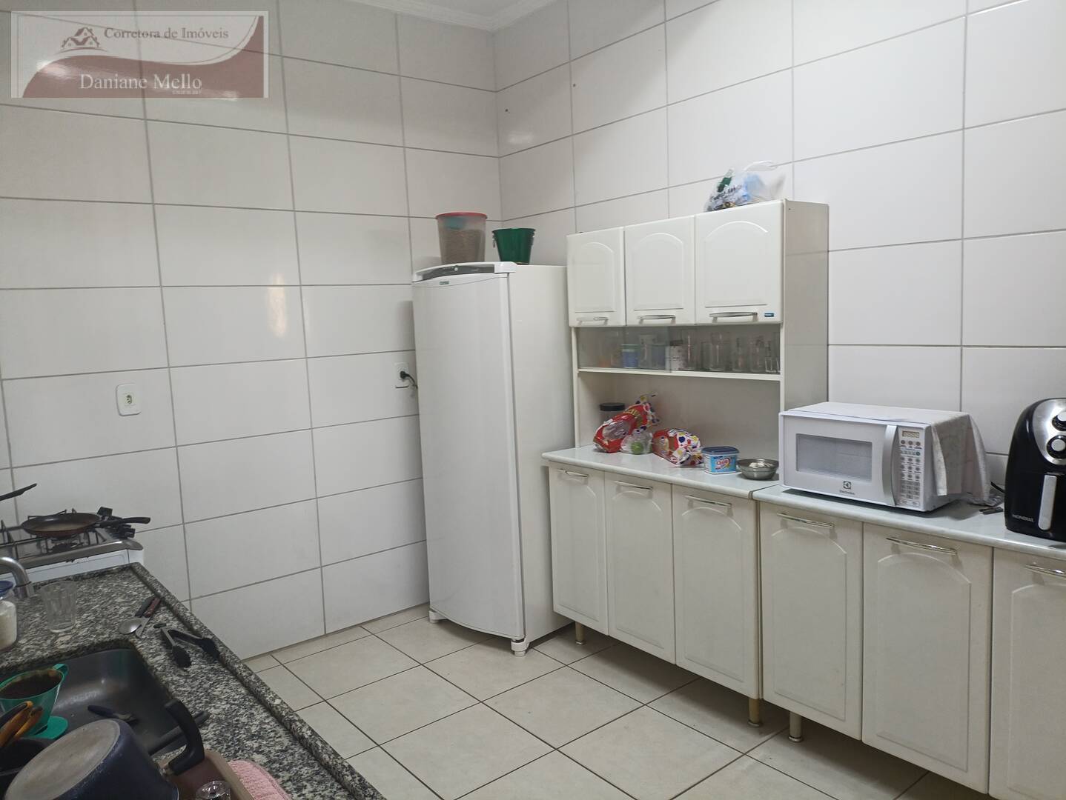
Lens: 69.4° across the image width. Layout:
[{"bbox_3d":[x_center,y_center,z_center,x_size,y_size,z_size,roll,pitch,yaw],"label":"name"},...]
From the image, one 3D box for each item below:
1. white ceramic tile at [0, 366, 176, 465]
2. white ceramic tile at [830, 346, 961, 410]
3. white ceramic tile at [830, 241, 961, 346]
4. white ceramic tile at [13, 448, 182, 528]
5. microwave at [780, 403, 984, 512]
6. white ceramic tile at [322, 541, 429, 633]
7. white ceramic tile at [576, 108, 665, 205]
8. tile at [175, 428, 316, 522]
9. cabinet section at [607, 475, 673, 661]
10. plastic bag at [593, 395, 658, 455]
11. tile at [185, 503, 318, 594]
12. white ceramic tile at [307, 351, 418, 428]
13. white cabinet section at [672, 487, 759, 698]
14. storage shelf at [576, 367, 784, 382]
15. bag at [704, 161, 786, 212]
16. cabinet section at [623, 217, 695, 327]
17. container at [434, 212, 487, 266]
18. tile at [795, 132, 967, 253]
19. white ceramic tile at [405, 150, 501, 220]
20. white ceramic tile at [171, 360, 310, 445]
[{"bbox_3d":[-1.704,0.060,2.993,0.567,0.324,0.010,-7,8,-37],"label":"white ceramic tile"},{"bbox_3d":[1.145,-0.021,2.614,0.012,0.322,0.573,-8,8,-38],"label":"white ceramic tile"},{"bbox_3d":[1.142,-0.348,2.600,0.010,0.324,0.570,-8,8,-39],"label":"white ceramic tile"},{"bbox_3d":[-1.693,0.385,3.032,0.570,0.324,0.010,-7,8,-37],"label":"white ceramic tile"},{"bbox_3d":[1.047,0.170,2.394,0.300,0.262,0.469,-7,8,-36],"label":"microwave"},{"bbox_3d":[-0.757,0.917,3.787,0.567,0.324,0.010,-7,8,-37],"label":"white ceramic tile"},{"bbox_3d":[0.382,-1.066,3.412,0.010,0.324,0.571,-8,8,-39],"label":"white ceramic tile"},{"bbox_3d":[-1.238,0.326,3.371,0.567,0.324,0.010,-7,8,-37],"label":"tile"},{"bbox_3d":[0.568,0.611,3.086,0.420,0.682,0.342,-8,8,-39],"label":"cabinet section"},{"bbox_3d":[0.402,0.094,3.307,0.170,0.242,0.288,-8,8,-39],"label":"plastic bag"},{"bbox_3d":[-1.224,0.651,3.408,0.567,0.324,0.010,-7,8,-37],"label":"tile"},{"bbox_3d":[-0.797,-0.057,3.679,0.570,0.324,0.010,-7,8,-37],"label":"white ceramic tile"},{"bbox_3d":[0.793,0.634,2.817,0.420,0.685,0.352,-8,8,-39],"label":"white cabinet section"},{"bbox_3d":[0.613,-0.116,3.067,0.255,0.026,1.010,-8,8,-39],"label":"storage shelf"},{"bbox_3d":[0.757,-0.765,2.784,0.180,0.164,0.294,-8,8,-39],"label":"bag"},{"bbox_3d":[0.590,-0.497,3.038,0.280,0.392,0.350,-8,8,-39],"label":"cabinet section"},{"bbox_3d":[-0.320,-0.704,3.474,0.230,0.245,0.230,-3,7,-5],"label":"container"},{"bbox_3d":[1.128,-0.673,2.563,0.010,0.324,0.570,-8,8,-39],"label":"tile"},{"bbox_3d":[-0.393,-1.089,3.904,0.558,0.324,0.010,-7,8,-37],"label":"white ceramic tile"},{"bbox_3d":[-1.245,0.001,3.321,0.567,0.322,0.012,-8,8,-37],"label":"white ceramic tile"}]

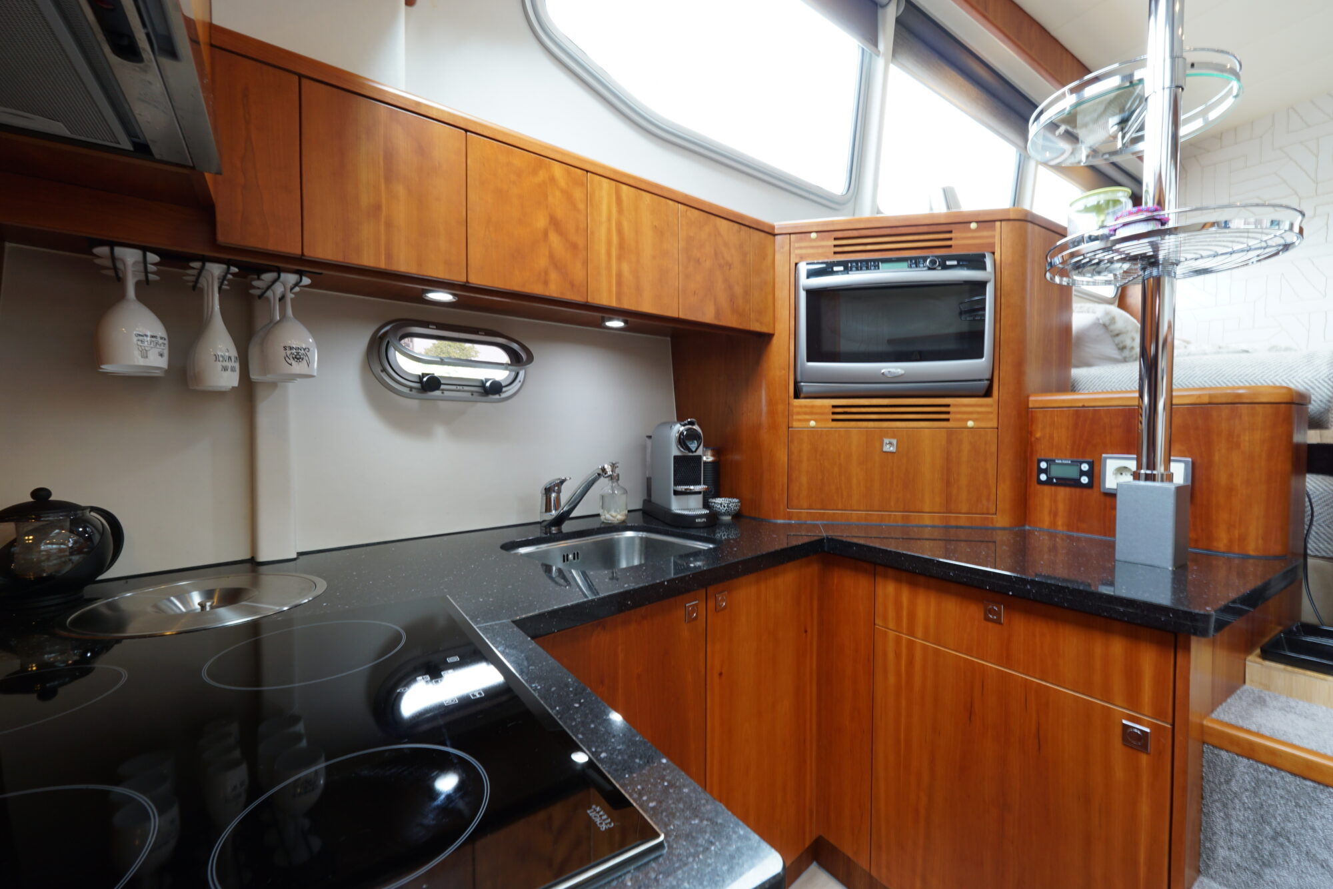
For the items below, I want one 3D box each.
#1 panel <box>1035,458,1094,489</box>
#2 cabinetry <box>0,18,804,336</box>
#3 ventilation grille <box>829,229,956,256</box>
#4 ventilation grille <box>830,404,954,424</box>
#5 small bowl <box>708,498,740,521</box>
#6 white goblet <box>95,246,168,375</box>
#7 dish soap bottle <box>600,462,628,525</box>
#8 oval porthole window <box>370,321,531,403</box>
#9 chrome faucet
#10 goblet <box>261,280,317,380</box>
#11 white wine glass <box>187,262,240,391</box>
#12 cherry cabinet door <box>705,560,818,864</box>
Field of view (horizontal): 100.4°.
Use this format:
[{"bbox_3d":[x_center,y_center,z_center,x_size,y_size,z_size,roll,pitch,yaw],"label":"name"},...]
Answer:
[{"bbox_3d":[0.965,0.070,1.348,0.016,0.066,0.118,-1,2,-33],"label":"panel"},{"bbox_3d":[-0.344,-0.452,1.184,1.443,0.307,0.249,-1,2,-38],"label":"cabinetry"},{"bbox_3d":[0.553,-0.495,1.370,0.276,0.049,0.018,0,2,11],"label":"ventilation grille"},{"bbox_3d":[0.554,-0.078,1.383,0.281,0.046,0.018,0,2,11],"label":"ventilation grille"},{"bbox_3d":[0.155,0.174,1.491,0.084,0.050,0.084,0,2,0],"label":"small bowl"},{"bbox_3d":[-0.776,-0.194,0.804,0.078,0.167,0.078,-1,2,-38],"label":"white goblet"},{"bbox_3d":[-0.138,0.124,1.456,0.072,0.151,0.072,0,2,0],"label":"dish soap bottle"},{"bbox_3d":[-0.482,-0.195,1.293,0.371,0.181,0.085,-2,-2,-41],"label":"oval porthole window"},{"bbox_3d":[-0.208,0.127,1.297,0.056,0.171,0.249,-1,2,-43],"label":"chrome faucet"},{"bbox_3d":[-0.636,-0.198,0.935,0.077,0.167,0.077,-1,2,-38],"label":"goblet"},{"bbox_3d":[-0.714,-0.186,0.881,0.058,0.191,0.058,-1,2,-38],"label":"white wine glass"},{"bbox_3d":[0.206,0.590,1.164,0.022,0.675,0.411,1,2,44],"label":"cherry cabinet door"}]

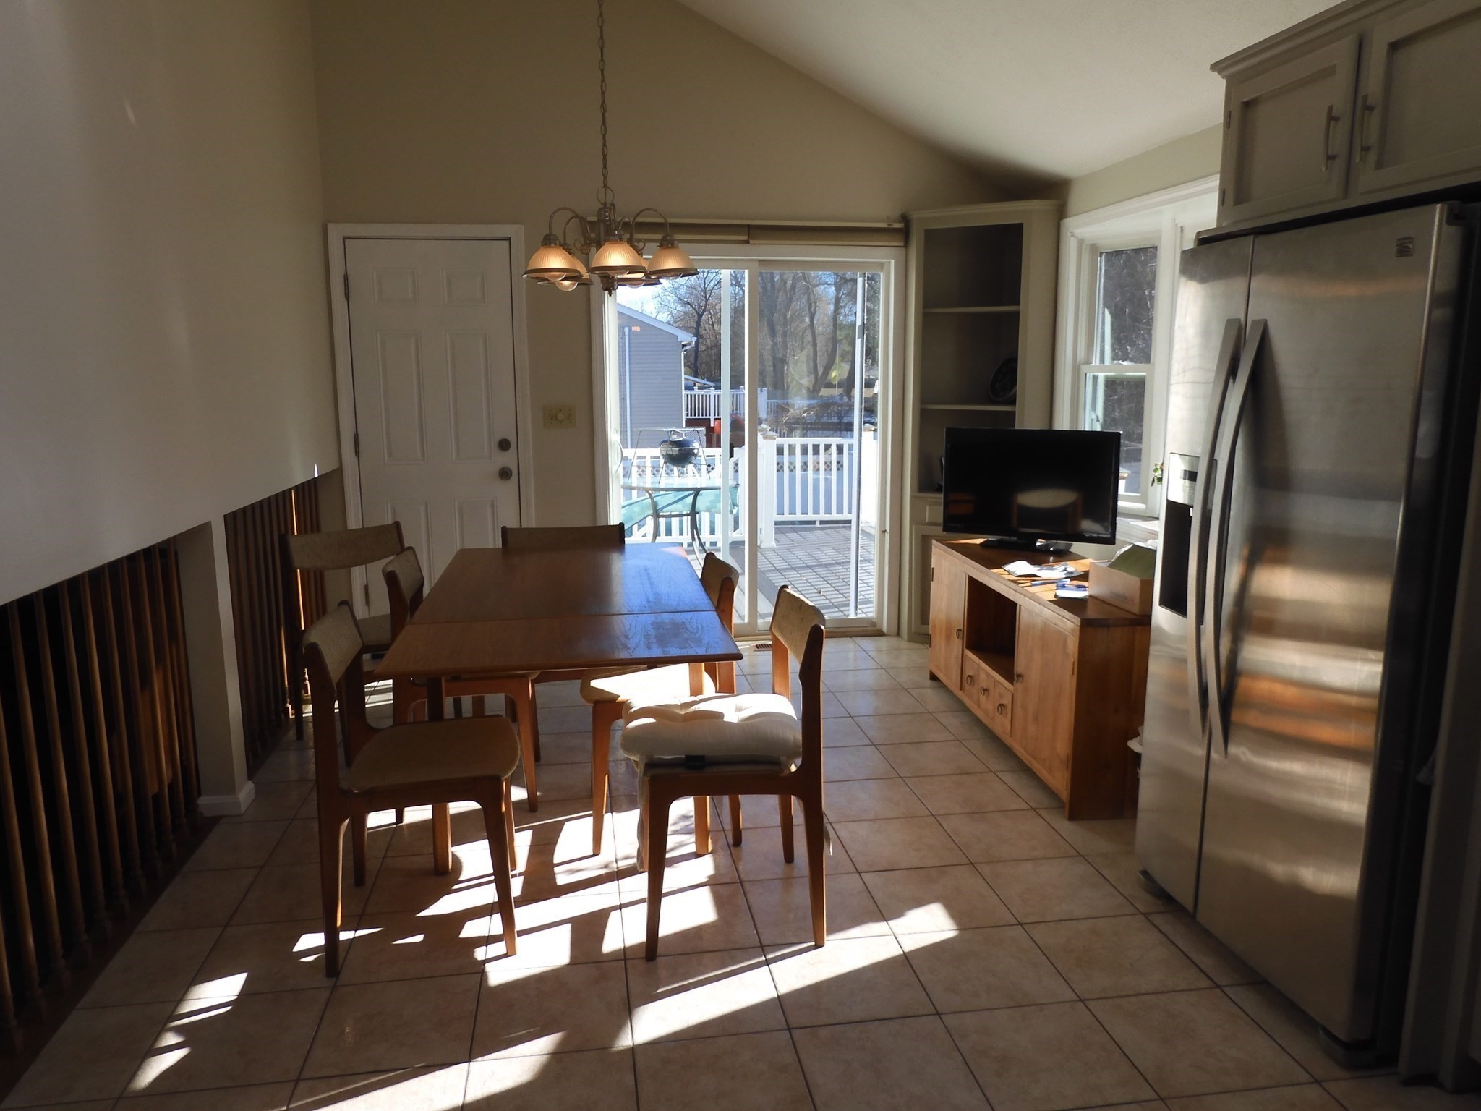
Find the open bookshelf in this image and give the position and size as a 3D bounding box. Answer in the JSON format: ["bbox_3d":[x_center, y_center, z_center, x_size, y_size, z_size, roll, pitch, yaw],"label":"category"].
[{"bbox_3d":[1.260,-0.637,5.362,0.759,2.225,0.476,7,13,35],"label":"open bookshelf"}]

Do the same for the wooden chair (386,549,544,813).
[{"bbox_3d":[-0.916,0.406,3.474,0.480,0.810,0.485,-2,10,-11],"label":"wooden chair"}]

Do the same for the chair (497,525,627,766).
[{"bbox_3d":[-0.687,0.312,4.051,0.485,0.831,0.505,-2,10,-9],"label":"chair"}]

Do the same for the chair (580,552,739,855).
[{"bbox_3d":[-0.256,0.448,3.287,0.505,0.831,0.485,-1,10,-7],"label":"chair"}]

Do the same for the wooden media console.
[{"bbox_3d":[1.217,0.390,4.040,0.483,0.673,1.555,-1,10,-6],"label":"wooden media console"}]

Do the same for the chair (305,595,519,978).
[{"bbox_3d":[-0.832,0.560,2.677,0.505,0.831,0.485,-2,10,-12],"label":"chair"}]

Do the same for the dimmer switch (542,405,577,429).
[{"bbox_3d":[-0.911,-0.697,5.168,0.162,0.114,0.020,-2,10,-9],"label":"dimmer switch"}]

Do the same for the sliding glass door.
[{"bbox_3d":[0.061,-0.547,5.415,1.477,2.015,0.110,-2,10,-9],"label":"sliding glass door"}]

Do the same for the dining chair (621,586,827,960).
[{"bbox_3d":[-0.045,0.547,2.736,0.505,0.831,0.485,-1,10,-7],"label":"dining chair"}]

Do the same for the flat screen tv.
[{"bbox_3d":[1.235,-0.280,4.413,0.742,0.514,0.190,6,12,29],"label":"flat screen tv"}]

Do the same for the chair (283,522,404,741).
[{"bbox_3d":[-1.434,0.316,4.039,0.505,0.831,0.485,9,14,42],"label":"chair"}]

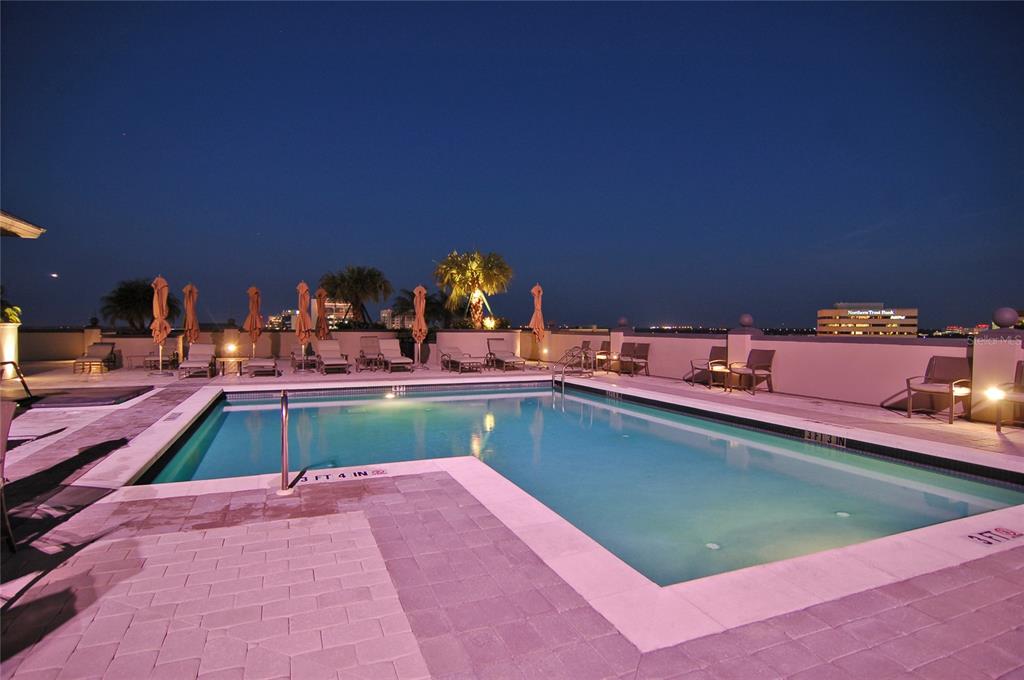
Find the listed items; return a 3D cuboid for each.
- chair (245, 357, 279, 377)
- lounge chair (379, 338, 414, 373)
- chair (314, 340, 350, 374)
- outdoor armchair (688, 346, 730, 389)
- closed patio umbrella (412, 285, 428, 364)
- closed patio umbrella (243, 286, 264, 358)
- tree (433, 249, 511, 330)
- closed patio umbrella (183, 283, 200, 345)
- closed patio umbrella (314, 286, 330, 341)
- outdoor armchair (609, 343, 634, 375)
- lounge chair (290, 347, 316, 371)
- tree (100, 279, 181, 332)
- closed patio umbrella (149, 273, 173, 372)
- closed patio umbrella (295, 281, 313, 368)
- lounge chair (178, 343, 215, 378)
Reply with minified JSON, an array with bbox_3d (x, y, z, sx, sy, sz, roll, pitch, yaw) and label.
[{"bbox_3d":[-6.491,0.680,13.388,0.680,0.420,1.900,0,1,-25],"label":"chair"},{"bbox_3d":[-3.341,0.450,14.787,0.680,0.870,1.700,0,1,-26],"label":"lounge chair"},{"bbox_3d":[-4.966,0.451,14.175,0.700,0.870,1.700,0,1,-28],"label":"chair"},{"bbox_3d":[4.309,0.579,10.997,0.706,0.869,0.554,0,2,-23],"label":"outdoor armchair"},{"bbox_3d":[-2.791,-0.398,15.595,0.500,2.540,0.500,0,1,-22],"label":"closed patio umbrella"},{"bbox_3d":[-8.123,-0.451,16.094,0.560,2.540,0.560,0,1,-22],"label":"closed patio umbrella"},{"bbox_3d":[-1.581,-2.013,21.000,3.150,3.300,3.150,0,1,0],"label":"tree"},{"bbox_3d":[-9.841,-0.456,15.694,0.500,2.540,0.500,0,1,-22],"label":"closed patio umbrella"},{"bbox_3d":[-6.391,-0.461,17.194,0.480,2.540,0.480,0,1,-22],"label":"closed patio umbrella"},{"bbox_3d":[3.036,0.518,14.001,0.630,0.870,0.570,0,1,-24],"label":"outdoor armchair"},{"bbox_3d":[-6.399,0.481,15.698,0.680,0.720,1.750,0,1,-28],"label":"lounge chair"},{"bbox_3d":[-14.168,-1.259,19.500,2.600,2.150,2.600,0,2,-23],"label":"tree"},{"bbox_3d":[-9.212,-0.413,13.395,0.504,2.596,0.504,0,2,-23],"label":"closed patio umbrella"},{"bbox_3d":[-5.900,-0.403,14.465,0.479,2.558,0.479,0,2,-23],"label":"closed patio umbrella"},{"bbox_3d":[-7.777,0.482,12.800,0.660,0.810,1.480,0,1,-23],"label":"lounge chair"}]

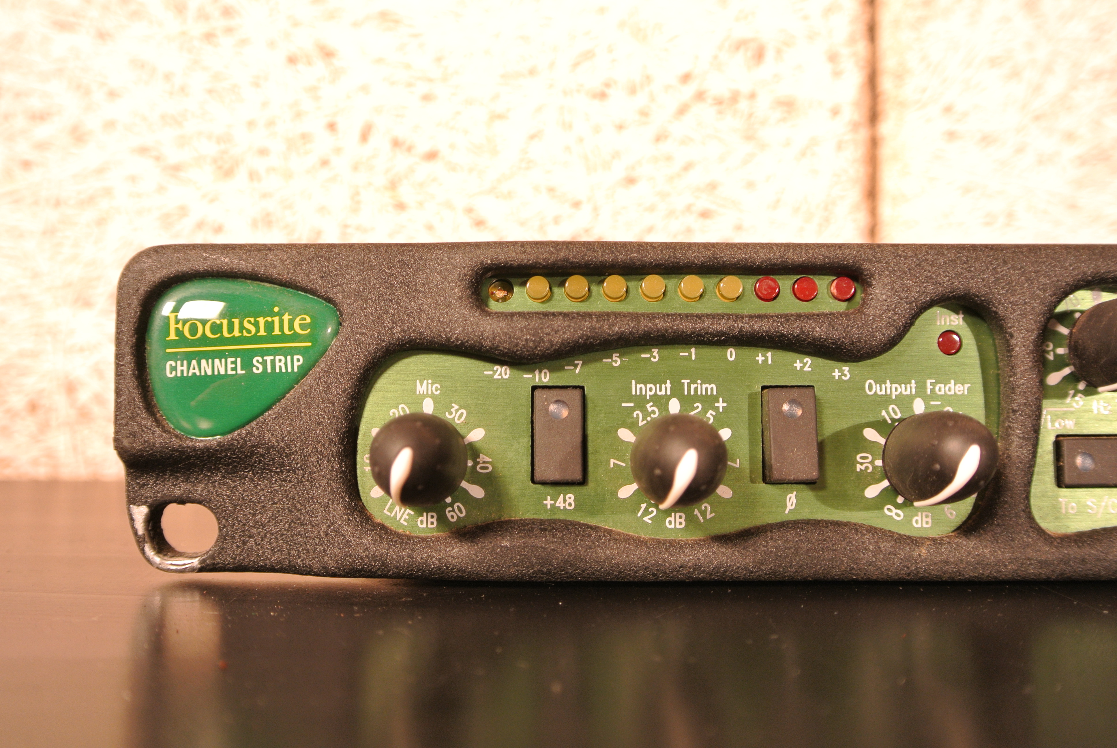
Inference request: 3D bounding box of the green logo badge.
[{"bbox_3d":[-0.042,-0.002,0.165,0.025,0.021,0.003,-2,-4,1],"label":"green logo badge"}]

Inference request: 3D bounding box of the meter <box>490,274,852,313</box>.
[{"bbox_3d":[0.015,-0.011,0.165,0.050,0.005,0.003,0,-4,1],"label":"meter"}]

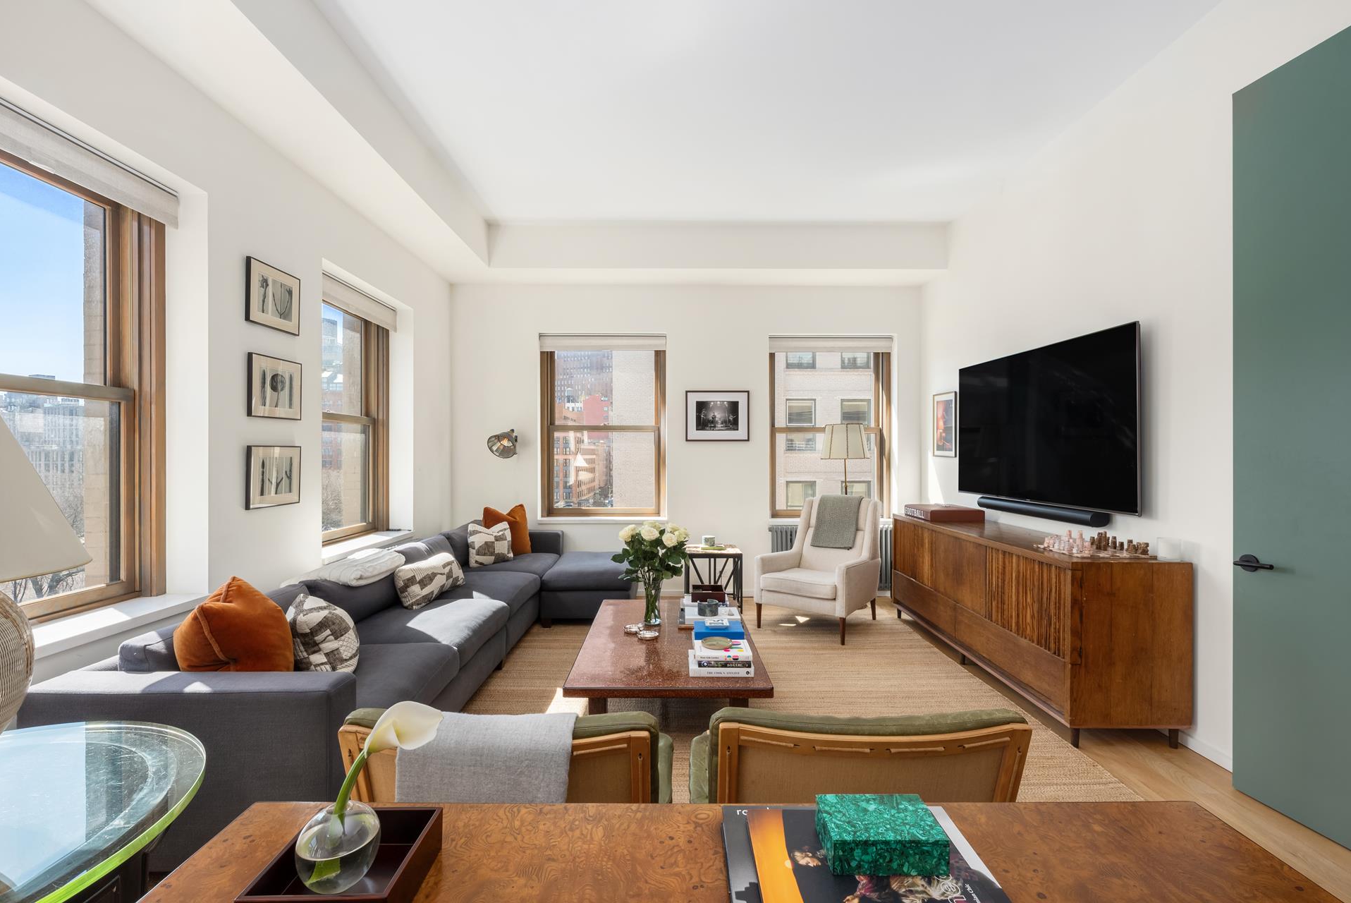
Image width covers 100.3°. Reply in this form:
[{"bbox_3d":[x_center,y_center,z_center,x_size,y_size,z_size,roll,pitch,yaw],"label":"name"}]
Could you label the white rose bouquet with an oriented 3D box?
[{"bbox_3d":[-0.140,0.692,3.245,0.430,0.580,0.410,0,0,0],"label":"white rose bouquet"}]

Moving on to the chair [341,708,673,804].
[{"bbox_3d":[-0.420,1.000,1.690,0.830,0.790,0.800,0,0,2],"label":"chair"}]

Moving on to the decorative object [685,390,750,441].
[{"bbox_3d":[0.416,-0.344,5.455,0.615,0.487,0.030,0,0,0],"label":"decorative object"}]

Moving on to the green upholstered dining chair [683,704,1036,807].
[{"bbox_3d":[0.465,1.000,1.690,0.830,0.790,0.800,0,0,1],"label":"green upholstered dining chair"}]

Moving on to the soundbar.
[{"bbox_3d":[2.386,0.392,3.750,0.116,0.087,1.142,0,0,-1],"label":"soundbar"}]

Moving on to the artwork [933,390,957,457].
[{"bbox_3d":[2.370,-0.228,4.960,0.030,0.555,0.400,0,0,-1],"label":"artwork"}]

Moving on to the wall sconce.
[{"bbox_3d":[-1.615,-0.075,5.280,0.260,0.270,0.270,0,0,7],"label":"wall sconce"}]

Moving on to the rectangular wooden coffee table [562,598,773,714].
[{"bbox_3d":[-0.030,1.195,3.060,0.885,0.420,1.400,0,0,0],"label":"rectangular wooden coffee table"}]

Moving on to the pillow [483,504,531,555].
[{"bbox_3d":[-1.530,0.697,5.120,0.430,0.450,0.170,2,-13,-7],"label":"pillow"}]

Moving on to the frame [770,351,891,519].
[{"bbox_3d":[1.540,-0.200,5.670,1.220,1.720,0.120,0,0,0],"label":"frame"}]

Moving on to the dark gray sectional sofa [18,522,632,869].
[{"bbox_3d":[-1.200,1.005,3.585,1.665,0.800,3.690,0,0,-1],"label":"dark gray sectional sofa"}]

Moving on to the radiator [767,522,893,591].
[{"bbox_3d":[1.480,0.995,5.390,1.150,0.620,0.180,0,0,0],"label":"radiator"}]

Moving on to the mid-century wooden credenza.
[{"bbox_3d":[2.129,0.958,3.706,0.568,0.884,2.140,0,0,0],"label":"mid-century wooden credenza"}]

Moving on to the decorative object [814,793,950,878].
[{"bbox_3d":[0.321,0.601,0.893,0.174,0.052,0.113,0,0,0],"label":"decorative object"}]

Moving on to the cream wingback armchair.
[{"bbox_3d":[1.183,0.900,4.636,0.760,1.000,0.860,0,0,36],"label":"cream wingback armchair"}]

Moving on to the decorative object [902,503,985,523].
[{"bbox_3d":[2.085,0.478,4.390,0.400,0.090,0.430,0,0,-1],"label":"decorative object"}]

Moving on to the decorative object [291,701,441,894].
[{"bbox_3d":[-0.445,0.498,0.820,0.205,0.265,0.135,0,0,0],"label":"decorative object"}]

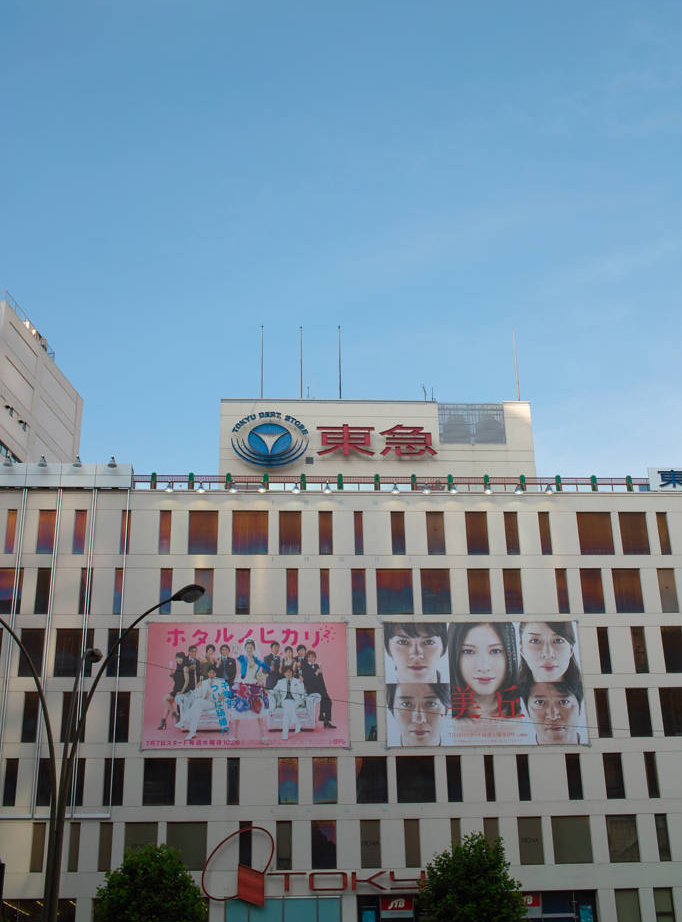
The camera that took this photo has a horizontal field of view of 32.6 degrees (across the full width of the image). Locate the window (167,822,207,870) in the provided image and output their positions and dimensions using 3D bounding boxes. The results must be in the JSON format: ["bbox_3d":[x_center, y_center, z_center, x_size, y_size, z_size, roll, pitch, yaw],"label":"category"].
[{"bbox_3d":[-8.682,21.691,65.588,2.299,2.654,0.150,0,-24,-4],"label":"window"}]

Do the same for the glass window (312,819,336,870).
[{"bbox_3d":[-0.963,22.280,67.637,1.406,2.678,0.200,0,-22,-4],"label":"glass window"}]

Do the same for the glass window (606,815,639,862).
[{"bbox_3d":[16.744,22.387,69.097,1.827,2.671,0.150,0,-23,-4],"label":"glass window"}]

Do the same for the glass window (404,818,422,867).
[{"bbox_3d":[4.045,21.638,65.994,0.877,2.627,0.200,0,-20,-4],"label":"glass window"}]

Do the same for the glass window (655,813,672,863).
[{"bbox_3d":[18.202,21.268,65.780,0.648,2.513,0.150,0,-23,-3],"label":"glass window"}]

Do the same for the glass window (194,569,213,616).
[{"bbox_3d":[-8.270,7.855,70.260,1.124,2.875,0.200,0,-20,-4],"label":"glass window"}]

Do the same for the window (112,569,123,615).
[{"bbox_3d":[-13.343,7.809,69.930,0.522,2.844,0.200,0,-20,-4],"label":"window"}]

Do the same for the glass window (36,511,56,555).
[{"bbox_3d":[-18.325,4.417,72.612,1.049,2.898,0.150,0,-24,-4],"label":"glass window"}]

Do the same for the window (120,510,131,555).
[{"bbox_3d":[-13.167,4.368,71.390,0.531,2.847,0.150,0,-23,-3],"label":"window"}]

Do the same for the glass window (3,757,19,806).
[{"bbox_3d":[-18.784,18.314,66.406,0.690,2.655,0.150,0,-24,-4],"label":"glass window"}]

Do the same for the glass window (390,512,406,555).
[{"bbox_3d":[3.679,4.636,74.542,0.856,2.875,0.150,0,-21,-4],"label":"glass window"}]

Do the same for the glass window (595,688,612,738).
[{"bbox_3d":[15.828,15.175,70.142,0.856,2.964,0.150,0,-24,-4],"label":"glass window"}]

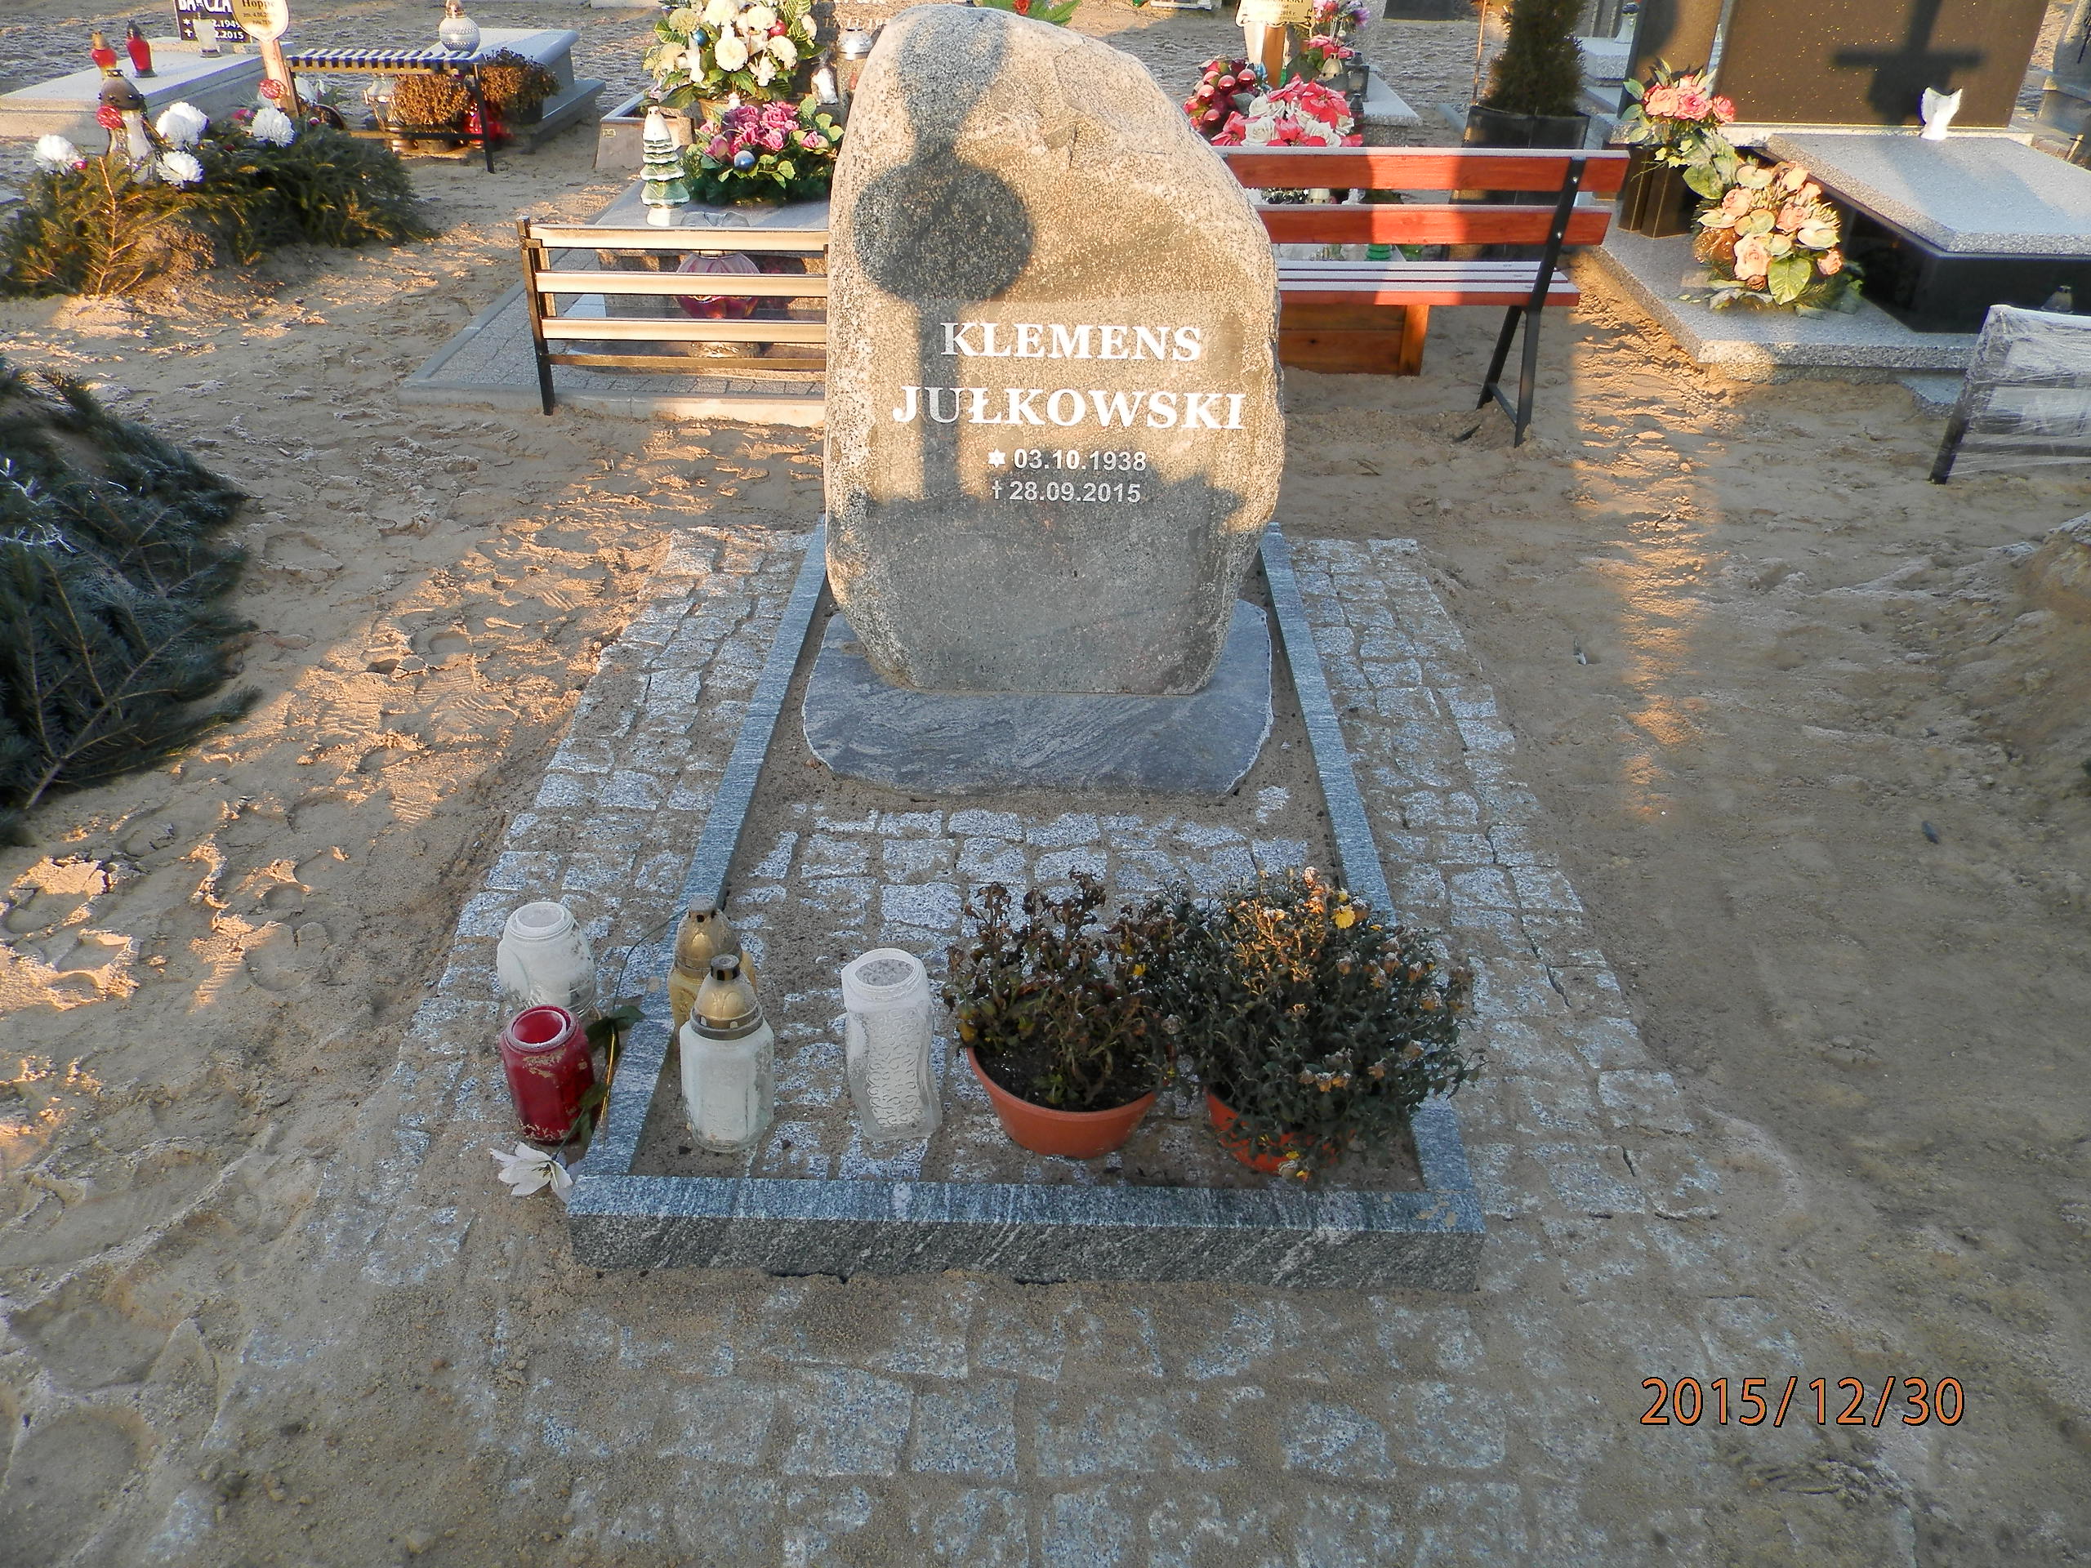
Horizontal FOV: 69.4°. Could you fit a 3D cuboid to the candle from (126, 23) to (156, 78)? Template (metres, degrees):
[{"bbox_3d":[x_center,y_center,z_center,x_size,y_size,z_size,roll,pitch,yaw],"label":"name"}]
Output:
[{"bbox_3d":[-4.223,-3.415,7.029,0.110,0.225,0.110,1,33,0],"label":"candle"}]

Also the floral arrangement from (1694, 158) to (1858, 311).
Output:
[{"bbox_3d":[2.103,-1.584,4.328,0.423,0.378,0.360,1,33,0],"label":"floral arrangement"}]

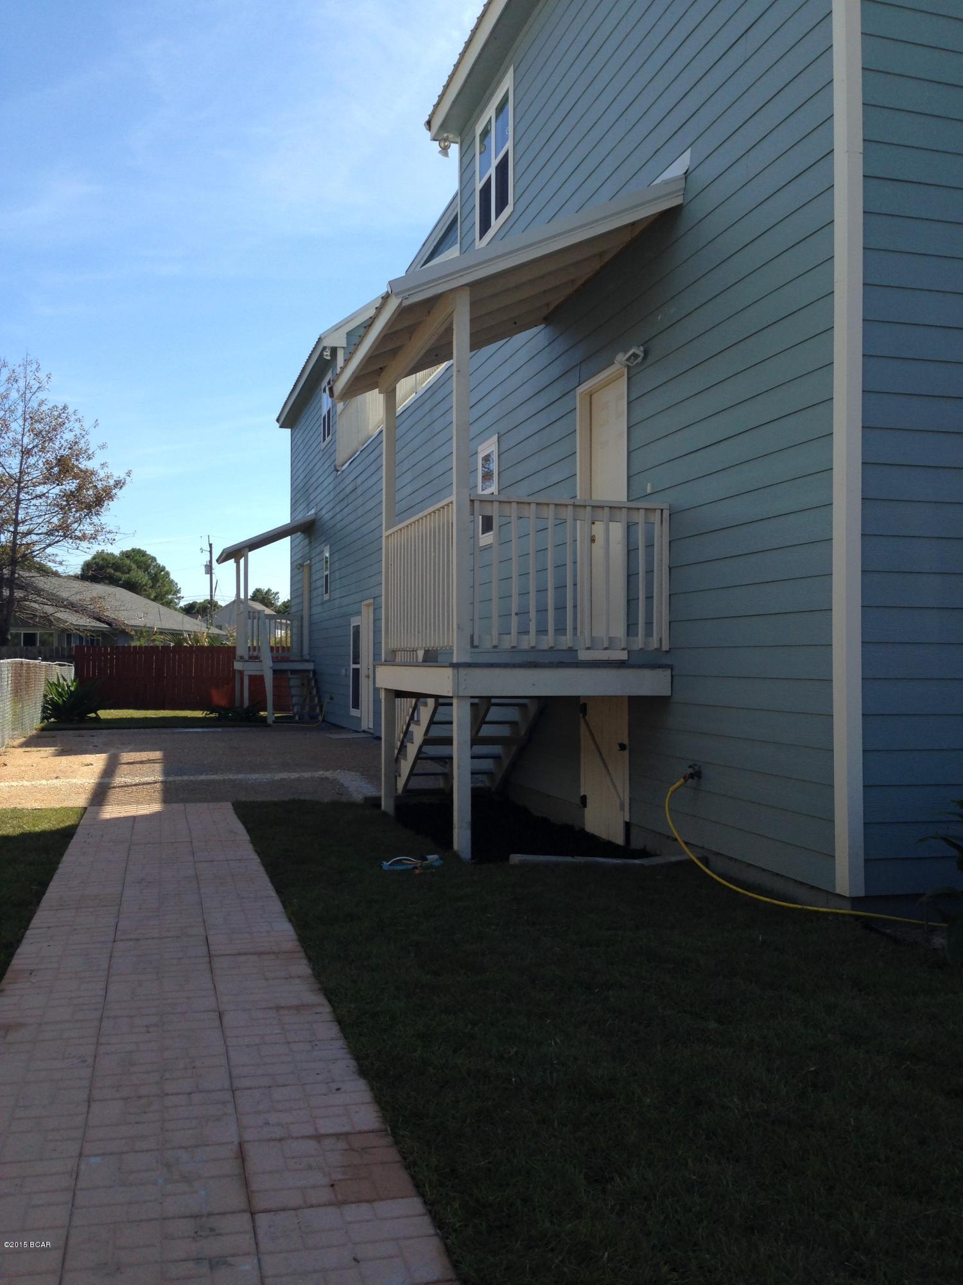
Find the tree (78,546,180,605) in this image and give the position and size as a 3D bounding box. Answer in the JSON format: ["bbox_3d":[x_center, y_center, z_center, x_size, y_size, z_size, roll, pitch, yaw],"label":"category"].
[{"bbox_3d":[-19.524,-1.575,68.039,6.000,7.600,6.000,0,-1,-15],"label":"tree"}]

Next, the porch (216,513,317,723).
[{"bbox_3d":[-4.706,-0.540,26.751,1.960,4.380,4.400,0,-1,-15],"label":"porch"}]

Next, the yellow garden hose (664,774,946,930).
[{"bbox_3d":[1.569,1.077,6.665,0.600,0.550,2.350,0,-1,-15],"label":"yellow garden hose"}]

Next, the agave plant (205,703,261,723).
[{"bbox_3d":[-5.226,1.392,25.668,1.300,0.480,1.300,0,-1,-15],"label":"agave plant"}]

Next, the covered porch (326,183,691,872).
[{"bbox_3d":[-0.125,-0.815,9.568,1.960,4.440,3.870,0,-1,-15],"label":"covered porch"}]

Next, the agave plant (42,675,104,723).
[{"bbox_3d":[-8.793,1.129,26.279,1.350,1.030,1.350,0,-1,-15],"label":"agave plant"}]

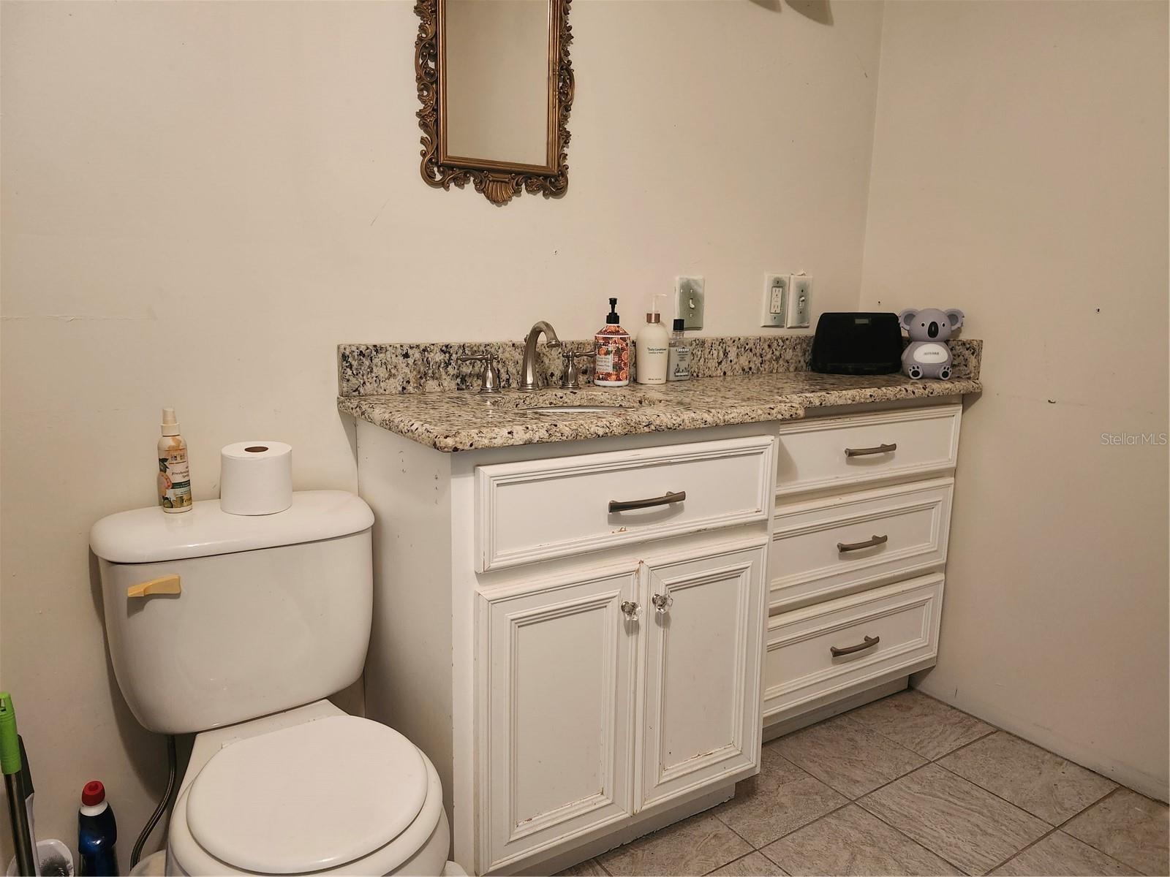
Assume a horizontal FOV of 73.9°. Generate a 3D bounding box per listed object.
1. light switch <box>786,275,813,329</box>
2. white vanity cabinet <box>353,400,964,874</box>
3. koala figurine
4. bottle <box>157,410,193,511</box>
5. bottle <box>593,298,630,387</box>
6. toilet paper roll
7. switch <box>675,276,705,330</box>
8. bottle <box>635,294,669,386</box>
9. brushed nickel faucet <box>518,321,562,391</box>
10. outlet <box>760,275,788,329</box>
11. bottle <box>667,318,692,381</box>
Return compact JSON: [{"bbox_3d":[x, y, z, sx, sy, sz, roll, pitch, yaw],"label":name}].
[{"bbox_3d":[0.608,-0.384,2.191,0.090,0.143,0.016,-5,11,-32],"label":"light switch"},{"bbox_3d":[0.313,0.360,1.836,1.528,0.872,0.505,-5,11,-32],"label":"white vanity cabinet"},{"bbox_3d":[0.915,-0.253,2.066,0.168,0.181,0.130,3,10,12],"label":"koala figurine"},{"bbox_3d":[-0.683,0.036,1.289,0.045,0.171,0.045,7,11,31],"label":"bottle"},{"bbox_3d":[0.065,-0.221,1.782,0.082,0.198,0.082,2,10,8],"label":"bottle"},{"bbox_3d":[-0.554,0.066,1.315,0.108,0.105,0.108,-5,11,-32],"label":"toilet paper roll"},{"bbox_3d":[0.268,-0.344,1.977,0.089,0.131,0.018,-5,11,-32],"label":"switch"},{"bbox_3d":[0.163,-0.234,1.834,0.076,0.207,0.076,1,9,0],"label":"bottle"},{"bbox_3d":[-0.092,-0.170,1.627,0.052,0.146,0.145,-5,11,-32],"label":"brushed nickel faucet"},{"bbox_3d":[0.525,-0.379,2.141,0.090,0.143,0.012,-5,11,-32],"label":"outlet"},{"bbox_3d":[0.234,-0.219,1.919,0.062,0.151,0.036,-5,11,-32],"label":"bottle"}]

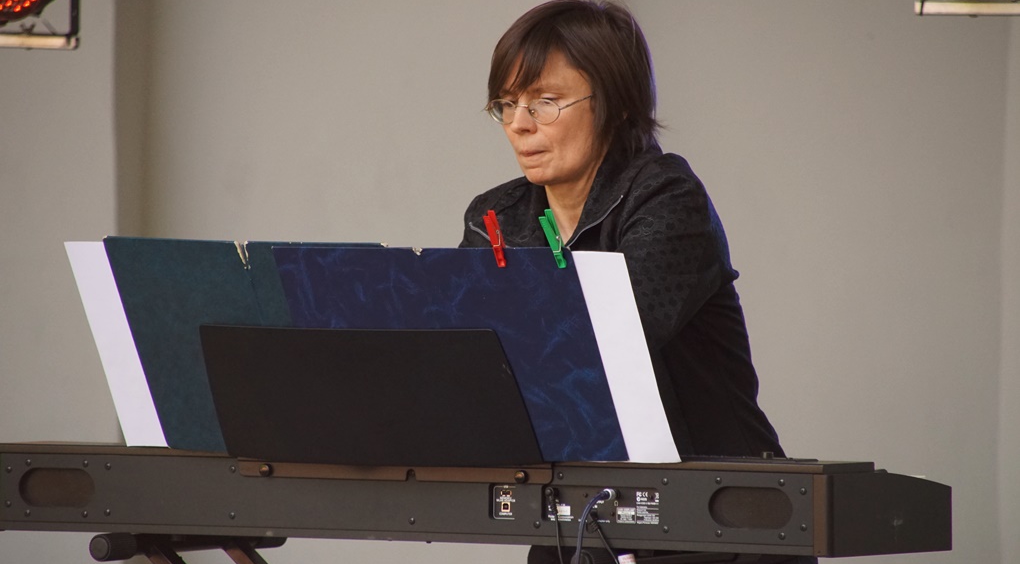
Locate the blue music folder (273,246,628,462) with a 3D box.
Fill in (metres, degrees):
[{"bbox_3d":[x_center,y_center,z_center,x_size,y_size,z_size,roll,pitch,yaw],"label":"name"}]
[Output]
[{"bbox_3d":[-0.077,0.093,10.978,0.473,0.303,0.015,1,27,35],"label":"blue music folder"}]

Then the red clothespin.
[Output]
[{"bbox_3d":[-0.017,-0.055,10.846,0.011,0.076,0.023,1,27,35],"label":"red clothespin"}]

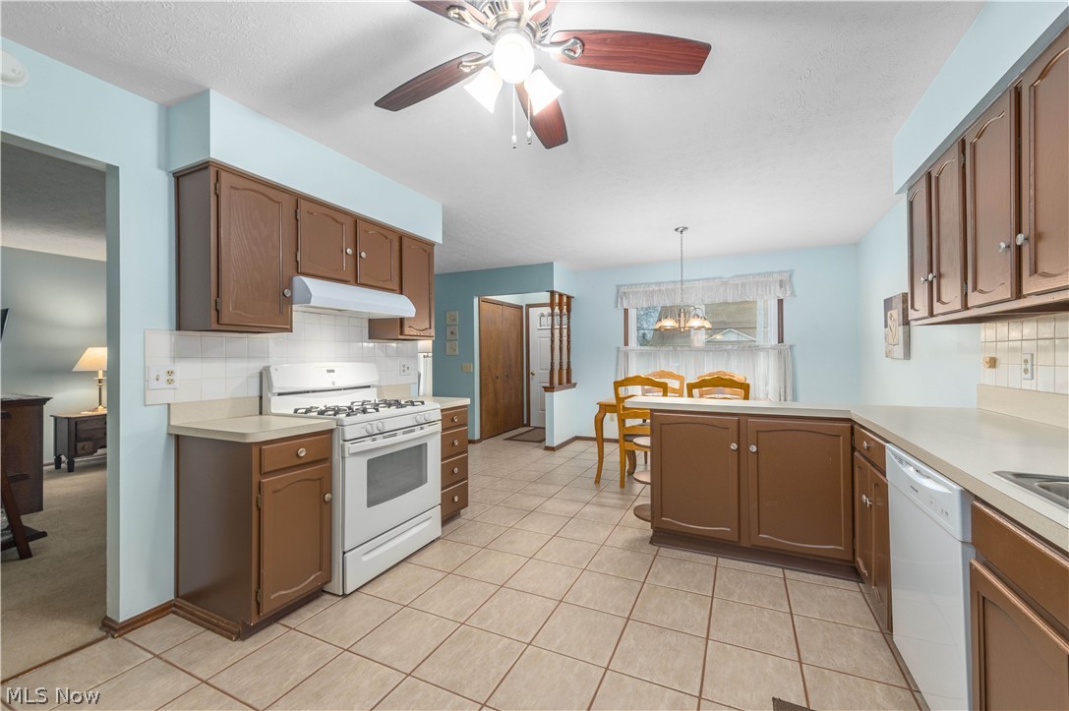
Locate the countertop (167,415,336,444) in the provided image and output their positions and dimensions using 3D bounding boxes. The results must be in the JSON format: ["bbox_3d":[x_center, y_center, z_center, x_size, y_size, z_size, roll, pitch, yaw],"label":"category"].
[{"bbox_3d":[-1.380,0.350,2.064,0.630,0.042,0.440,0,0,26],"label":"countertop"}]

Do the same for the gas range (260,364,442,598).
[{"bbox_3d":[-1.094,0.657,2.611,0.685,1.170,0.768,0,0,26],"label":"gas range"}]

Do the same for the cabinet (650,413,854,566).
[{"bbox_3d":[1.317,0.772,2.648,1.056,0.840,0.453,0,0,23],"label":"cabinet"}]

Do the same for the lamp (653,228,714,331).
[{"bbox_3d":[1.425,-0.725,3.980,0.550,1.020,0.550,0,0,0],"label":"lamp"}]

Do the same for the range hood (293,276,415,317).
[{"bbox_3d":[-1.212,-0.344,2.689,0.425,0.148,0.782,0,0,26],"label":"range hood"}]

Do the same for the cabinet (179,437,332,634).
[{"bbox_3d":[-1.397,0.807,2.072,0.624,0.870,0.392,0,0,26],"label":"cabinet"}]

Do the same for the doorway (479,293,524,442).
[{"bbox_3d":[-0.510,0.226,6.717,0.035,2.032,1.217,0,0,26],"label":"doorway"}]

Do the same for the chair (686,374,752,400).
[{"bbox_3d":[1.626,0.711,3.664,0.480,1.055,0.520,0,0,26],"label":"chair"}]

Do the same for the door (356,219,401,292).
[{"bbox_3d":[-1.041,-0.649,2.767,0.022,0.402,0.339,-1,-1,26],"label":"door"}]

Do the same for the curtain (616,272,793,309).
[{"bbox_3d":[2.035,-0.797,5.181,2.065,0.325,0.100,0,0,26],"label":"curtain"}]

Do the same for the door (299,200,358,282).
[{"bbox_3d":[-1.215,-0.649,2.416,0.022,0.403,0.337,-1,-1,26],"label":"door"}]

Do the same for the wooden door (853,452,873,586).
[{"bbox_3d":[1.686,0.825,2.133,0.021,0.604,0.337,0,0,26],"label":"wooden door"}]

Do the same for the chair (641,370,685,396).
[{"bbox_3d":[1.363,0.709,4.546,0.475,1.055,0.525,0,0,26],"label":"chair"}]

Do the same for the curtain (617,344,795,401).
[{"bbox_3d":[2.042,0.270,5.191,2.070,0.790,0.090,0,0,26],"label":"curtain"}]

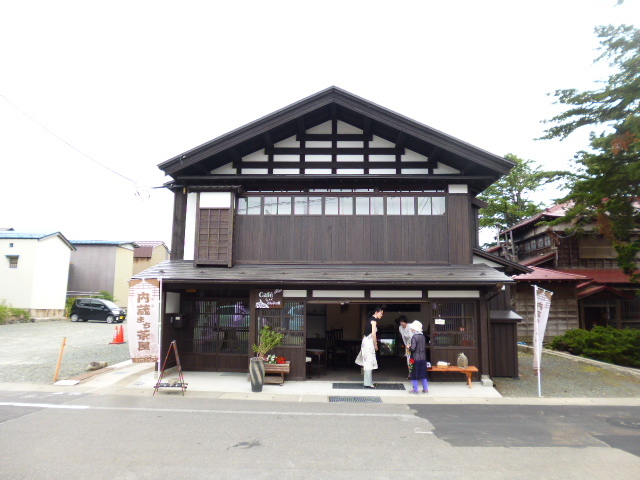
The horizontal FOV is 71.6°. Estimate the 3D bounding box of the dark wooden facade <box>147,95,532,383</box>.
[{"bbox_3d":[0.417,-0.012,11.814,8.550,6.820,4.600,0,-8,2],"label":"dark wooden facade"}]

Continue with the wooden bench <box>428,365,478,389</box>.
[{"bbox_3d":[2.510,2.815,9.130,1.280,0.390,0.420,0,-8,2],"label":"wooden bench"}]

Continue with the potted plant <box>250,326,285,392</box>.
[{"bbox_3d":[-1.046,2.306,8.721,0.680,1.260,0.600,0,-8,0],"label":"potted plant"}]

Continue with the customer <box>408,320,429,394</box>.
[{"bbox_3d":[1.874,2.241,8.530,0.360,1.380,0.420,-5,-9,36],"label":"customer"}]

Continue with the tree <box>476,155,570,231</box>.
[{"bbox_3d":[12.941,-0.072,28.270,5.800,11.400,5.600,0,-8,0],"label":"tree"}]

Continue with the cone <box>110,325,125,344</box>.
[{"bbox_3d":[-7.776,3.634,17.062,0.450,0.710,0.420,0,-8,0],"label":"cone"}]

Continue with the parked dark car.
[{"bbox_3d":[-15.235,4.885,30.609,3.400,1.620,1.475,0,-8,3],"label":"parked dark car"}]

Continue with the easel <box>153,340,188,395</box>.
[{"bbox_3d":[-2.827,2.407,8.433,0.600,1.020,0.480,1,-8,-3],"label":"easel"}]

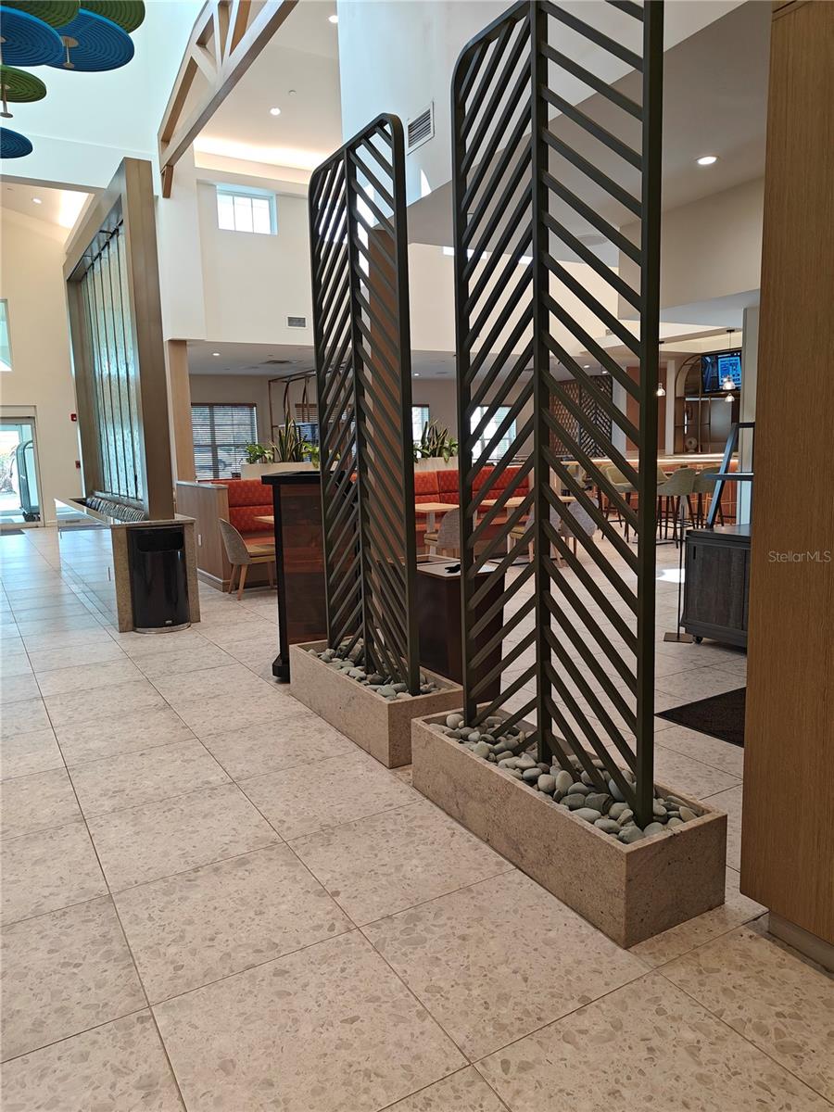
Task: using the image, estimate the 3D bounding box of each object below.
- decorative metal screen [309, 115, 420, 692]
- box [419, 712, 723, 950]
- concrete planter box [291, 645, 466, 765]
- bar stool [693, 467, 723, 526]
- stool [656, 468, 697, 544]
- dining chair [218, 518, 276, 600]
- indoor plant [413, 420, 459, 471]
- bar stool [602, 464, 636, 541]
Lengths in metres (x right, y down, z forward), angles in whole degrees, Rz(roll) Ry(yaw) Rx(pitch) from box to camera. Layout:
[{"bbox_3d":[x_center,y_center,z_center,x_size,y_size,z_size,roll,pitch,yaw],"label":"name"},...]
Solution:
[{"bbox_3d":[-0.286,-0.674,3.880,0.054,2.614,0.956,-6,9,-29],"label":"decorative metal screen"},{"bbox_3d":[0.467,0.884,2.809,0.414,0.291,1.244,-6,9,-28],"label":"box"},{"bbox_3d":[-0.262,0.718,4.070,0.408,0.293,1.242,-6,9,-29],"label":"concrete planter box"},{"bbox_3d":[3.962,-0.727,10.667,0.515,1.040,0.535,-6,10,-30],"label":"bar stool"},{"bbox_3d":[3.468,-0.662,10.312,0.515,1.040,0.535,-6,10,-30],"label":"stool"},{"bbox_3d":[-1.654,-0.007,7.631,0.574,0.792,0.495,-6,10,-30],"label":"dining chair"},{"bbox_3d":[0.238,-1.410,9.839,0.545,0.614,0.356,-6,10,-30],"label":"indoor plant"},{"bbox_3d":[3.006,-0.752,11.023,0.515,1.040,0.535,-6,10,-30],"label":"bar stool"}]

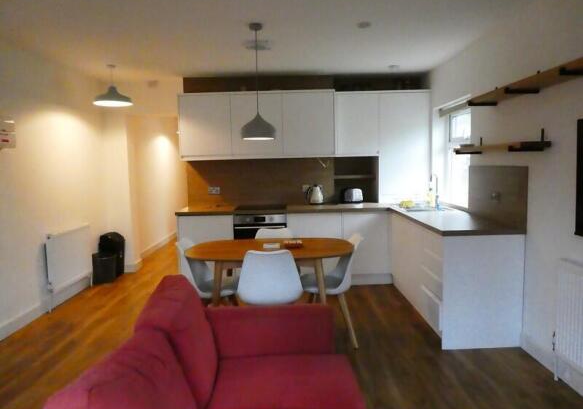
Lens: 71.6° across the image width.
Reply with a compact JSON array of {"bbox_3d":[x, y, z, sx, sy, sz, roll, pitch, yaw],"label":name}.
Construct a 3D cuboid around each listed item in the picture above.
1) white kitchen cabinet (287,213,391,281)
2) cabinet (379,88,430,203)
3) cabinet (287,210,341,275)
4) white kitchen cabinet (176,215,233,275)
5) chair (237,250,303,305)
[{"bbox_3d":[0.539,0.483,4.864,1.152,0.867,0.589,-1,6,0],"label":"white kitchen cabinet"},{"bbox_3d":[1.329,-0.680,4.907,0.599,1.301,0.341,-1,6,0],"label":"cabinet"},{"bbox_3d":[0.257,0.413,4.745,0.600,0.715,0.570,-1,6,-1],"label":"cabinet"},{"bbox_3d":[-0.943,0.443,4.733,0.600,0.715,0.570,-1,6,-1],"label":"white kitchen cabinet"},{"bbox_3d":[-0.145,0.703,3.071,0.480,0.825,0.530,-1,6,0],"label":"chair"}]

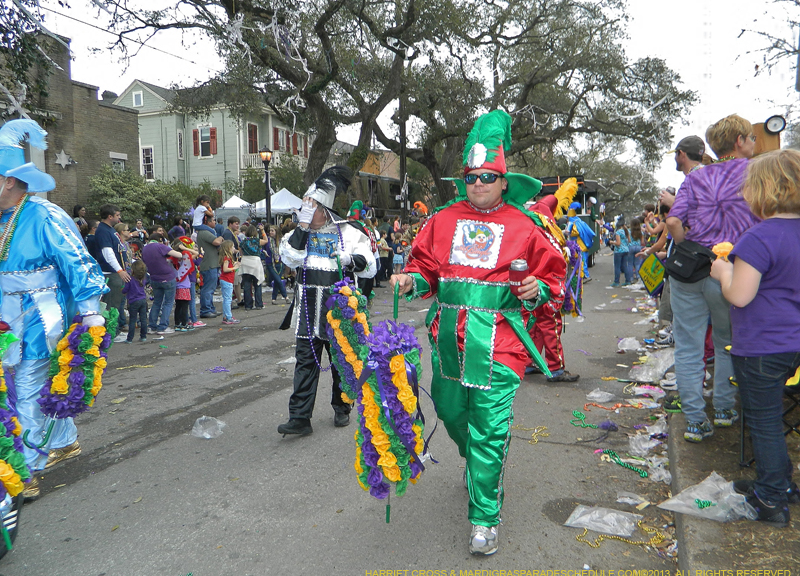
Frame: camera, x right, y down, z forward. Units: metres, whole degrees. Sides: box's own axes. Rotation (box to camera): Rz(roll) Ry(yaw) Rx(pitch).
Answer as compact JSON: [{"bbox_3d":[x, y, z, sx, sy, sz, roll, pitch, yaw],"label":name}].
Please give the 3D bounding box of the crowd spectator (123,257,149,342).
[{"bbox_3d":[-3.605,0.173,7.897,0.360,1.121,0.250,-2,7,-18],"label":"crowd spectator"}]

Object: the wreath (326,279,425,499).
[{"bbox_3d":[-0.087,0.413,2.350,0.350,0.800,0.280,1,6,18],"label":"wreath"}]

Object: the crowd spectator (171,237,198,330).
[{"bbox_3d":[-3.237,-0.059,8.643,0.380,1.360,0.420,-4,7,-37],"label":"crowd spectator"}]

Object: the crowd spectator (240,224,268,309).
[{"bbox_3d":[-2.779,-0.408,11.003,0.520,1.593,0.360,2,7,21],"label":"crowd spectator"}]

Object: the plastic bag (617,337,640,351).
[{"bbox_3d":[2.740,0.666,6.984,0.290,0.130,0.230,2,6,22],"label":"plastic bag"}]

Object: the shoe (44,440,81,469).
[{"bbox_3d":[-2.107,1.001,3.559,0.110,0.125,0.300,2,6,23],"label":"shoe"}]

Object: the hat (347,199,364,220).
[{"bbox_3d":[-0.727,-1.275,9.383,0.280,0.340,0.240,-4,6,-24],"label":"hat"}]

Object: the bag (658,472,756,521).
[{"bbox_3d":[1.371,0.926,2.543,0.460,0.080,0.300,-4,7,-30],"label":"bag"}]

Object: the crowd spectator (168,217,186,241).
[{"bbox_3d":[-5.385,-0.912,14.089,0.360,1.650,0.480,2,7,20],"label":"crowd spectator"}]

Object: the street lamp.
[{"bbox_3d":[-3.712,-2.157,16.191,0.350,3.543,0.350,2,7,24],"label":"street lamp"}]

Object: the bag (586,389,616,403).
[{"bbox_3d":[1.688,0.883,4.838,0.200,0.060,0.250,-1,6,0],"label":"bag"}]

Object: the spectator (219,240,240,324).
[{"bbox_3d":[-2.659,-0.095,9.007,0.330,1.280,0.360,-2,6,-8],"label":"spectator"}]

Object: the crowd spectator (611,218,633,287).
[{"bbox_3d":[5.427,-0.894,14.082,0.380,1.661,0.480,5,8,41],"label":"crowd spectator"}]

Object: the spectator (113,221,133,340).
[{"bbox_3d":[-4.006,-0.143,8.315,0.320,1.600,0.430,-2,6,-17],"label":"spectator"}]

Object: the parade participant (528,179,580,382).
[{"bbox_3d":[1.398,-0.077,5.379,0.600,1.870,0.620,-2,6,-13],"label":"parade participant"}]

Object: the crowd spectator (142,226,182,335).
[{"bbox_3d":[-3.480,-0.113,8.382,0.420,1.520,0.550,-6,8,-45],"label":"crowd spectator"}]

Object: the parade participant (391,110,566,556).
[{"bbox_3d":[0.369,0.173,2.575,0.740,1.870,0.660,1,6,14],"label":"parade participant"}]

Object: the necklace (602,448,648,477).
[{"bbox_3d":[1.361,1.049,3.495,0.110,0.020,0.400,-3,6,-14],"label":"necklace"}]

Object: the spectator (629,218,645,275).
[{"bbox_3d":[6.209,-0.995,15.095,0.440,1.631,0.300,-2,6,-14],"label":"spectator"}]

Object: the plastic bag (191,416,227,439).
[{"bbox_3d":[-1.377,1.003,4.148,0.240,0.085,0.200,-1,6,0],"label":"plastic bag"}]

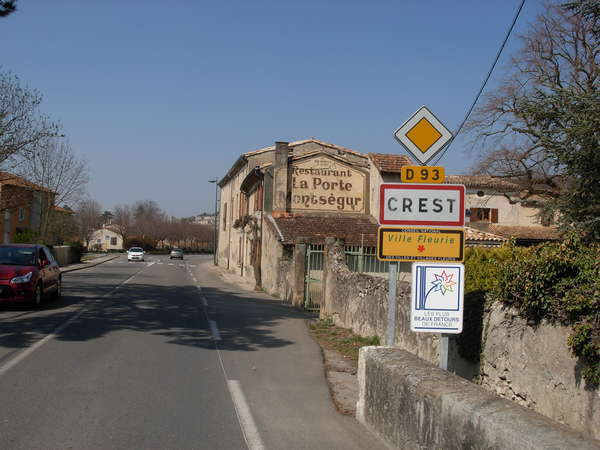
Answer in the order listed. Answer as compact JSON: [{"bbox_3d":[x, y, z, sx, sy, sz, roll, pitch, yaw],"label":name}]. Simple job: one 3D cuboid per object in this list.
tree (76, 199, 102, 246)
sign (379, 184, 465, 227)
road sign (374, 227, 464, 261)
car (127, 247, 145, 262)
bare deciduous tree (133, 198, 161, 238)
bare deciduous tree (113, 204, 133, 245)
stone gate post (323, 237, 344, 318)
[{"bbox_3d":[-35.792,-0.170,112.000,4.600,8.400,4.600,2,-2,-12],"label":"tree"},{"bbox_3d":[1.425,-0.224,7.650,1.000,0.480,0.040,2,-2,7],"label":"sign"},{"bbox_3d":[1.413,0.231,7.650,1.000,0.400,0.040,2,-2,7],"label":"road sign"},{"bbox_3d":[-16.382,2.956,66.000,1.720,1.480,4.000,2,-2,-12],"label":"car"},{"bbox_3d":[-30.097,-0.888,130.000,6.000,8.800,6.000,2,-2,-12],"label":"bare deciduous tree"},{"bbox_3d":[-30.181,0.000,112.000,3.600,7.200,3.600,2,-2,-12],"label":"bare deciduous tree"},{"bbox_3d":[0.777,1.247,15.500,0.470,1.900,0.470,2,-2,-11],"label":"stone gate post"}]

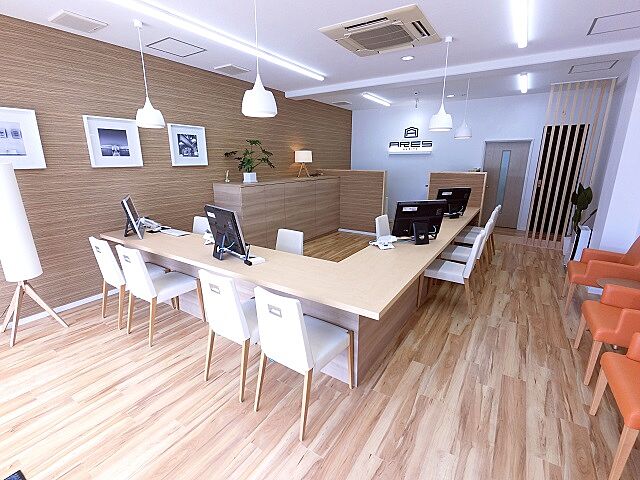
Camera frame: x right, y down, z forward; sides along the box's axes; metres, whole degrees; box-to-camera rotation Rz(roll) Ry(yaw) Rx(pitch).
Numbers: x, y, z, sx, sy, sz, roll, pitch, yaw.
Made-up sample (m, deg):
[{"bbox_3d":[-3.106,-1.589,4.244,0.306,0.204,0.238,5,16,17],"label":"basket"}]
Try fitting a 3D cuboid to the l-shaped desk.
[{"bbox_3d":[0.071,0.046,4.286,3.428,0.705,4.183,9,18,33],"label":"l-shaped desk"}]

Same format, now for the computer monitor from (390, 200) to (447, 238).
[{"bbox_3d":[0.962,-0.168,2.869,0.470,0.420,0.190,-1,15,-3],"label":"computer monitor"}]

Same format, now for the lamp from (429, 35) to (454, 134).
[{"bbox_3d":[1.327,-1.634,3.139,0.245,0.915,0.245,10,18,33],"label":"lamp"}]

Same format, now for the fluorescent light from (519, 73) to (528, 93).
[{"bbox_3d":[3.323,-2.529,4.819,0.110,0.075,1.250,10,18,33],"label":"fluorescent light"}]

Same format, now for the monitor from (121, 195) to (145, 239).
[{"bbox_3d":[-1.984,-0.218,3.139,0.190,0.420,0.470,-6,16,-19],"label":"monitor"}]

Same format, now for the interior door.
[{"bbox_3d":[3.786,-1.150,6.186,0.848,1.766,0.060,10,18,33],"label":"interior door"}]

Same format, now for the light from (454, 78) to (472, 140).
[{"bbox_3d":[2.175,-1.957,4.362,0.245,0.895,0.245,10,18,33],"label":"light"}]

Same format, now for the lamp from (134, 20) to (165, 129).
[{"bbox_3d":[-1.705,-1.608,2.899,0.260,0.906,0.260,9,18,33],"label":"lamp"}]

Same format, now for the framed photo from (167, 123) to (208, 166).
[{"bbox_3d":[-1.833,-1.329,4.175,0.030,0.539,0.563,9,18,33],"label":"framed photo"}]

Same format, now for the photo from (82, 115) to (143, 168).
[{"bbox_3d":[-2.313,-1.097,3.359,0.035,0.527,0.540,10,18,33],"label":"photo"}]

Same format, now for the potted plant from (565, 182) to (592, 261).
[{"bbox_3d":[3.831,-0.216,4.410,0.260,1.232,0.270,10,18,33],"label":"potted plant"}]

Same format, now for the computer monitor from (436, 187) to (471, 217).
[{"bbox_3d":[1.955,-0.540,4.312,0.573,0.404,0.200,-5,16,-17],"label":"computer monitor"}]

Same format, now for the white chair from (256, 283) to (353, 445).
[{"bbox_3d":[-0.118,0.635,1.829,0.450,0.846,0.547,9,18,33],"label":"white chair"}]

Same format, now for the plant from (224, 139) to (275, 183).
[{"bbox_3d":[-1.119,-1.275,4.725,0.780,0.700,0.660,-4,15,-12],"label":"plant"}]

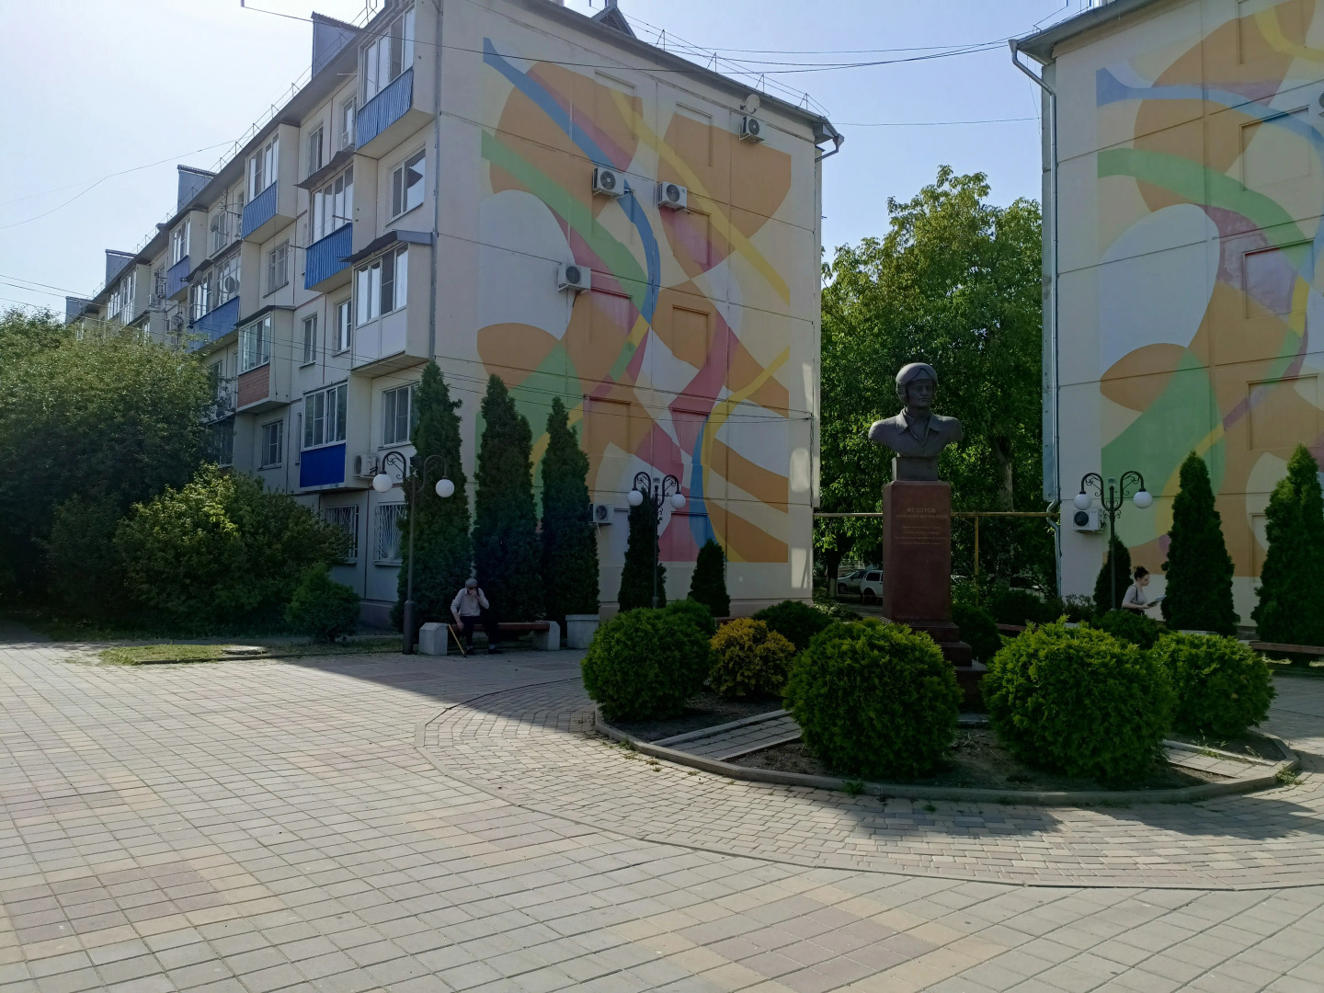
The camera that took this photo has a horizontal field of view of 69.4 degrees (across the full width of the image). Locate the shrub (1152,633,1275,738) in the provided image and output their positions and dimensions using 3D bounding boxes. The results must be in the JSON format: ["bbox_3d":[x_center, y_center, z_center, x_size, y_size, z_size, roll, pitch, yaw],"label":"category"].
[{"bbox_3d":[5.219,1.772,9.179,1.150,0.940,1.150,1,-3,0],"label":"shrub"}]

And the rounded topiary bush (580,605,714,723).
[{"bbox_3d":[-0.149,1.597,9.200,1.250,1.040,1.250,1,-3,-1],"label":"rounded topiary bush"}]

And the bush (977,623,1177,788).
[{"bbox_3d":[3.079,1.492,7.084,1.300,1.130,1.300,1,-3,0],"label":"bush"}]

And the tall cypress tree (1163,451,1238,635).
[{"bbox_3d":[9.966,1.034,17.700,1.400,3.760,1.400,-1,-3,29],"label":"tall cypress tree"}]

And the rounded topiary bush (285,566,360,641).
[{"bbox_3d":[-6.068,1.911,17.100,1.330,1.330,1.300,2,-3,-20],"label":"rounded topiary bush"}]

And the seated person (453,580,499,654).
[{"bbox_3d":[-3.201,2.021,16.394,0.620,1.260,0.720,4,-5,-35],"label":"seated person"}]

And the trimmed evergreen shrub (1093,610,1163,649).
[{"bbox_3d":[5.020,1.748,10.300,1.150,1.040,1.150,-1,-3,26],"label":"trimmed evergreen shrub"}]

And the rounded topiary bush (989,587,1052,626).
[{"bbox_3d":[7.594,2.495,20.200,1.350,1.100,1.300,0,-3,21],"label":"rounded topiary bush"}]

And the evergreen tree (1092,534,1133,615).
[{"bbox_3d":[9.347,1.935,19.872,0.850,2.350,0.850,1,-3,0],"label":"evergreen tree"}]

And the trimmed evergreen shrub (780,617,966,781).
[{"bbox_3d":[1.520,1.466,6.966,1.270,1.130,1.270,1,-4,5],"label":"trimmed evergreen shrub"}]

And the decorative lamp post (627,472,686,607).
[{"bbox_3d":[-0.104,1.162,18.100,1.330,3.220,0.300,3,-4,-40],"label":"decorative lamp post"}]

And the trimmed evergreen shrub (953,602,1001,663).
[{"bbox_3d":[3.813,1.901,12.302,1.130,1.099,1.130,1,-4,5],"label":"trimmed evergreen shrub"}]

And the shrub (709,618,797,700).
[{"bbox_3d":[1.009,1.785,10.600,0.980,0.870,0.980,1,-3,5],"label":"shrub"}]

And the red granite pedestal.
[{"bbox_3d":[2.503,0.978,9.400,1.120,2.170,1.120,1,-3,5],"label":"red granite pedestal"}]

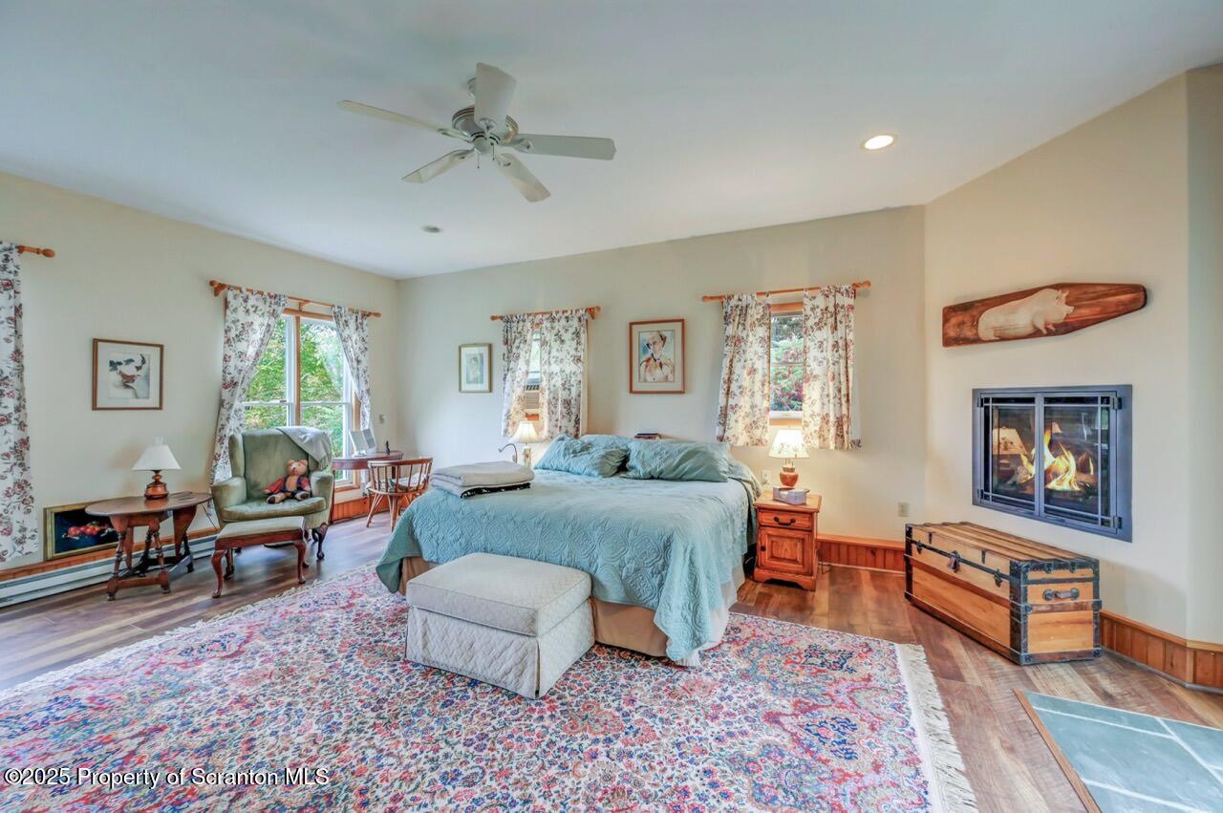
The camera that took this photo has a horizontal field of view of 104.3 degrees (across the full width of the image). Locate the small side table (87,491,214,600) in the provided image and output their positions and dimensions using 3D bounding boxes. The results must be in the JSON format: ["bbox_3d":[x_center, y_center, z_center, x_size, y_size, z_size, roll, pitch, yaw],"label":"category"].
[{"bbox_3d":[-3.474,1.039,3.595,0.700,0.623,0.798,-1,1,-28],"label":"small side table"}]

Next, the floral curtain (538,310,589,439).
[{"bbox_3d":[-0.500,-0.311,4.862,0.594,1.317,0.110,0,0,22],"label":"floral curtain"}]

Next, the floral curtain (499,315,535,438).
[{"bbox_3d":[-1.005,-0.342,5.138,0.448,1.344,0.110,0,1,24],"label":"floral curtain"}]

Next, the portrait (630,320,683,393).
[{"bbox_3d":[0.435,-0.470,4.568,0.563,0.706,0.025,0,1,24],"label":"portrait"}]

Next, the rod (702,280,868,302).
[{"bbox_3d":[1.512,-1.017,4.226,1.409,0.070,0.090,0,0,23],"label":"rod"}]

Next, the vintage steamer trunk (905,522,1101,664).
[{"bbox_3d":[2.383,1.102,2.995,0.466,0.556,0.887,0,0,-5],"label":"vintage steamer trunk"}]

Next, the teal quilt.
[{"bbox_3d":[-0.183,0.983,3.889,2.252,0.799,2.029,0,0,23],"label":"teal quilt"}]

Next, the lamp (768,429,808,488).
[{"bbox_3d":[1.450,0.465,3.883,0.325,0.550,0.325,0,1,24],"label":"lamp"}]

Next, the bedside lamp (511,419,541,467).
[{"bbox_3d":[-0.910,0.471,5.088,0.360,0.625,0.360,0,0,23],"label":"bedside lamp"}]

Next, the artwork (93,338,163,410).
[{"bbox_3d":[-4.003,-0.251,3.950,0.025,0.564,0.435,0,0,25],"label":"artwork"}]

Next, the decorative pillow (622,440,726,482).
[{"bbox_3d":[0.568,0.469,4.140,0.880,0.370,0.190,0,-31,24],"label":"decorative pillow"}]

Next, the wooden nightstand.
[{"bbox_3d":[1.384,1.033,3.708,0.445,0.595,0.490,0,0,25],"label":"wooden nightstand"}]

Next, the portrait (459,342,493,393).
[{"bbox_3d":[-1.565,-0.434,5.464,0.468,0.559,0.025,0,1,24],"label":"portrait"}]

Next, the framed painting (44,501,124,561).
[{"bbox_3d":[-3.800,0.880,3.447,0.030,0.378,0.420,0,1,24],"label":"framed painting"}]

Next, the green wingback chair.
[{"bbox_3d":[-2.990,0.780,4.266,0.830,1.100,0.800,0,0,-32],"label":"green wingback chair"}]

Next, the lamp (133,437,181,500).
[{"bbox_3d":[-3.662,0.481,3.830,0.284,0.485,0.284,0,0,27],"label":"lamp"}]

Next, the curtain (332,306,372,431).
[{"bbox_3d":[-2.900,-0.054,5.346,0.110,2.055,0.462,0,1,24],"label":"curtain"}]

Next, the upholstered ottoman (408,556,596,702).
[{"bbox_3d":[-0.618,1.173,2.700,0.859,0.424,0.584,0,0,25],"label":"upholstered ottoman"}]

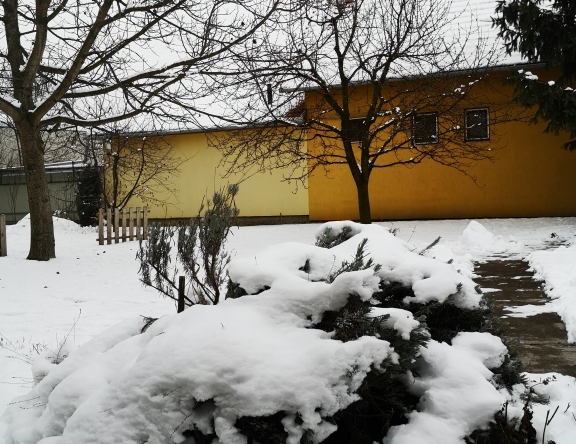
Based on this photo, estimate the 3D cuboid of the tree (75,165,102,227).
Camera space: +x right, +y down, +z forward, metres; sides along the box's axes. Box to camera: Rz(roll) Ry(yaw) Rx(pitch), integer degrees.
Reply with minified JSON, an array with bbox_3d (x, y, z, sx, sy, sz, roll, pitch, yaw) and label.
[{"bbox_3d":[-6.162,-0.803,18.500,0.860,1.950,0.860,-2,2,0],"label":"tree"}]

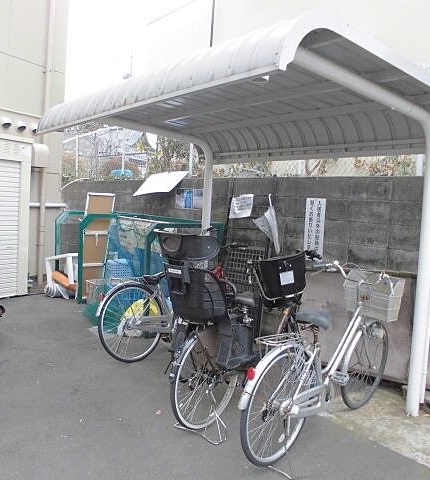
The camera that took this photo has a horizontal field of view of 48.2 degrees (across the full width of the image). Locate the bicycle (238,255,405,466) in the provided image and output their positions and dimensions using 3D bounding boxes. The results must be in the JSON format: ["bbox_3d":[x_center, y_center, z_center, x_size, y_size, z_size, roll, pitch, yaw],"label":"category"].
[{"bbox_3d":[0.743,0.744,3.073,0.580,1.070,1.800,7,5,42],"label":"bicycle"}]

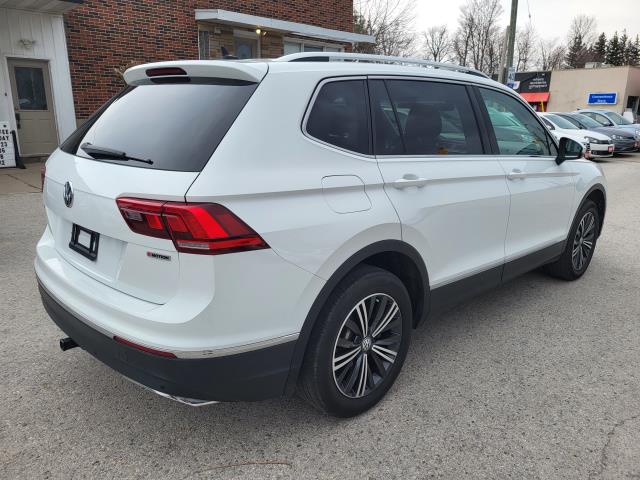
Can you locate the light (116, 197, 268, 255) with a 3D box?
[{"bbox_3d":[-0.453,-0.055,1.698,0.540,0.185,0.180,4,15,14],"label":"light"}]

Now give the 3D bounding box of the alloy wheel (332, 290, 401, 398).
[{"bbox_3d":[0.179,0.468,2.239,0.486,0.486,0.170,-13,19,-42],"label":"alloy wheel"}]

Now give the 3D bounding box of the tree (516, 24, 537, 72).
[{"bbox_3d":[19.219,-15.249,45.992,2.900,9.950,2.900,6,15,21],"label":"tree"}]

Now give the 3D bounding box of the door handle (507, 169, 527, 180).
[{"bbox_3d":[1.193,-0.395,2.908,0.235,0.055,0.055,-13,19,-42],"label":"door handle"}]

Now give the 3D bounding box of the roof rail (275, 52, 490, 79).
[{"bbox_3d":[0.479,-0.905,2.512,1.840,0.090,0.060,-13,20,-42],"label":"roof rail"}]

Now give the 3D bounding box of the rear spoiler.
[{"bbox_3d":[-0.620,-0.795,2.293,0.270,0.130,1.210,-13,20,-42],"label":"rear spoiler"}]

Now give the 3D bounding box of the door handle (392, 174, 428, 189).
[{"bbox_3d":[0.406,-0.265,2.157,0.235,0.055,0.055,-13,19,-42],"label":"door handle"}]

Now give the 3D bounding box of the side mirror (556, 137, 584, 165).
[{"bbox_3d":[1.714,-0.610,3.300,0.155,0.190,0.215,-13,19,-42],"label":"side mirror"}]

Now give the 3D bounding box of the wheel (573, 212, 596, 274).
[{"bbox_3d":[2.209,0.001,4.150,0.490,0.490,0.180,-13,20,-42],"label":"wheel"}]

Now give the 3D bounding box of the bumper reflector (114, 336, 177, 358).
[{"bbox_3d":[-0.627,0.388,1.723,0.270,0.036,0.040,6,16,19],"label":"bumper reflector"}]

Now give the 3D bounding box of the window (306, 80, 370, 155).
[{"bbox_3d":[0.080,-0.496,1.957,0.440,0.335,0.050,-13,0,-42],"label":"window"}]

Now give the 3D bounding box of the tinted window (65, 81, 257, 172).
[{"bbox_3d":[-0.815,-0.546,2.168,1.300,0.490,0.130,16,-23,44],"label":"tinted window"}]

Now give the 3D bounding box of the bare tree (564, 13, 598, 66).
[{"bbox_3d":[26.812,-17.467,50.962,4.300,11.880,4.300,7,16,26],"label":"bare tree"}]

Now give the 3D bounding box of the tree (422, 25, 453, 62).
[{"bbox_3d":[11.472,-16.052,48.264,3.500,10.350,3.500,3,14,12],"label":"tree"}]

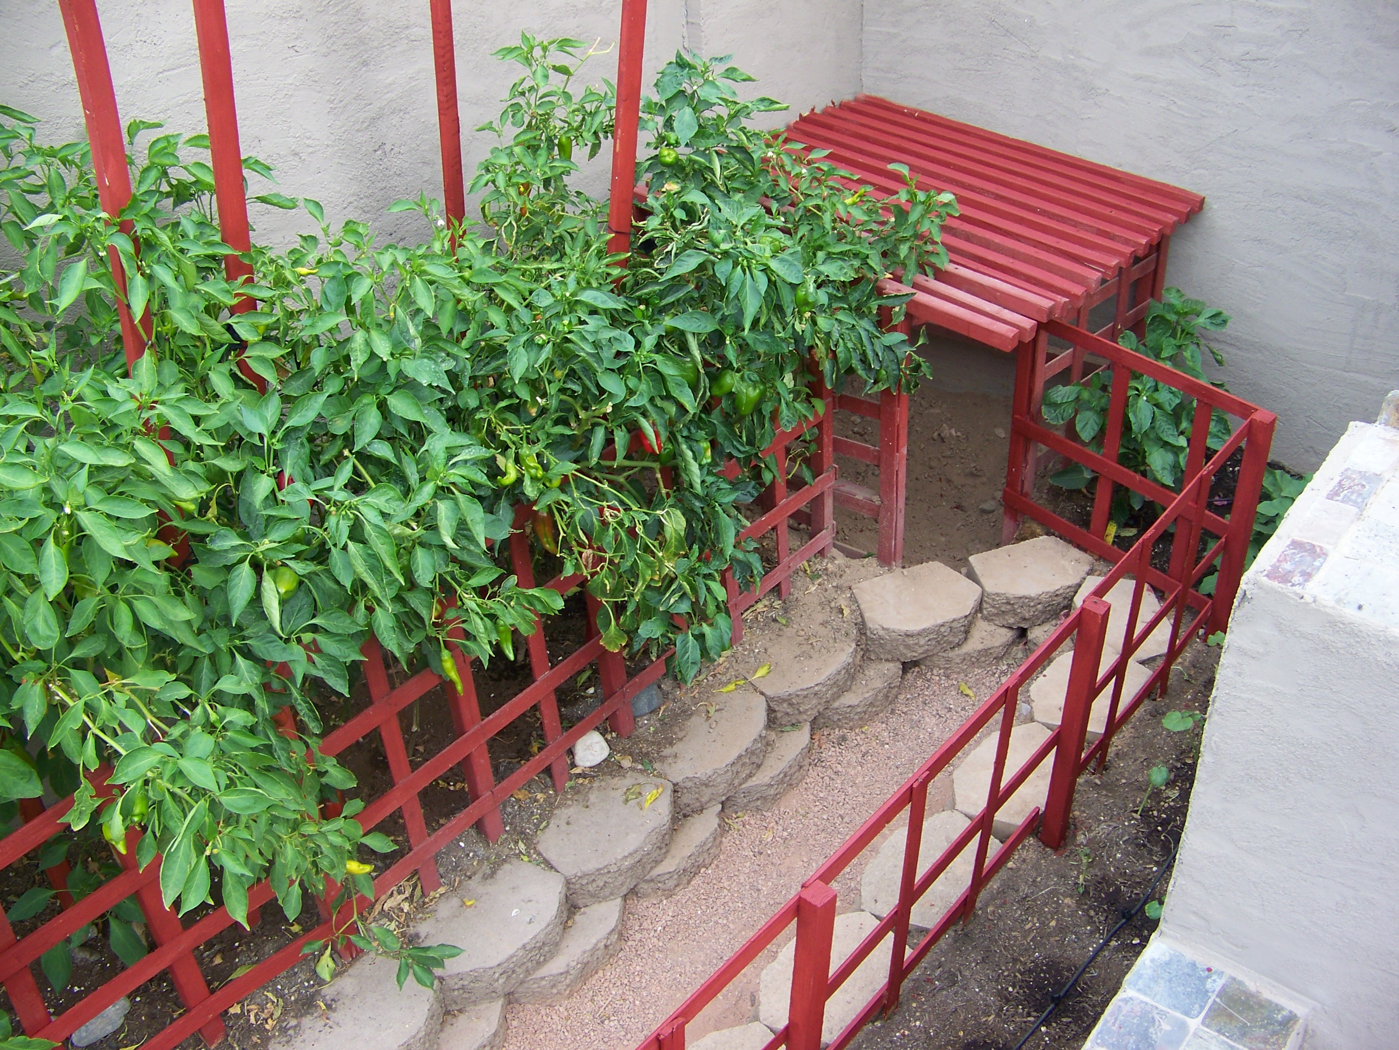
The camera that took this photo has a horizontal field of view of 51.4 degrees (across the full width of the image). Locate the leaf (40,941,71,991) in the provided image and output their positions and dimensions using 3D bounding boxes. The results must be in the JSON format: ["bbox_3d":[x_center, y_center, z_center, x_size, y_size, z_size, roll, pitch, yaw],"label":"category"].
[{"bbox_3d":[-1.070,0.728,2.420,0.048,0.095,0.022,-31,13,-28],"label":"leaf"}]

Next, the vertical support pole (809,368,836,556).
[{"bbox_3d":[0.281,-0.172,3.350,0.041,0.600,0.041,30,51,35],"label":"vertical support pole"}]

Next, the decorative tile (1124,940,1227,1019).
[{"bbox_3d":[0.698,0.670,2.134,0.100,0.010,0.100,18,39,30],"label":"decorative tile"}]

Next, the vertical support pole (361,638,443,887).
[{"bbox_3d":[-0.528,0.406,2.552,0.022,0.660,0.038,23,42,37],"label":"vertical support pole"}]

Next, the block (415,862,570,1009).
[{"bbox_3d":[-0.379,0.755,2.693,0.205,0.094,0.295,26,44,37],"label":"block"}]

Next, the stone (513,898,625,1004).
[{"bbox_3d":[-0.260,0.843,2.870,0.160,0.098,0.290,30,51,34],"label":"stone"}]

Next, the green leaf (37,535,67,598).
[{"bbox_3d":[-0.898,0.055,2.020,0.042,0.098,0.022,-25,20,-23],"label":"green leaf"}]

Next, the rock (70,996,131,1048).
[{"bbox_3d":[-1.030,0.846,2.499,0.070,0.047,0.110,25,43,36],"label":"rock"}]

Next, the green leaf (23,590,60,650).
[{"bbox_3d":[-0.926,0.130,2.050,0.048,0.092,0.022,-26,19,-23],"label":"green leaf"}]

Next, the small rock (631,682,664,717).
[{"bbox_3d":[-0.116,0.369,3.122,0.070,0.052,0.085,25,43,36],"label":"small rock"}]

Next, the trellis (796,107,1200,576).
[{"bbox_3d":[0.559,-0.522,3.793,0.900,0.715,1.200,-31,42,-34],"label":"trellis"}]

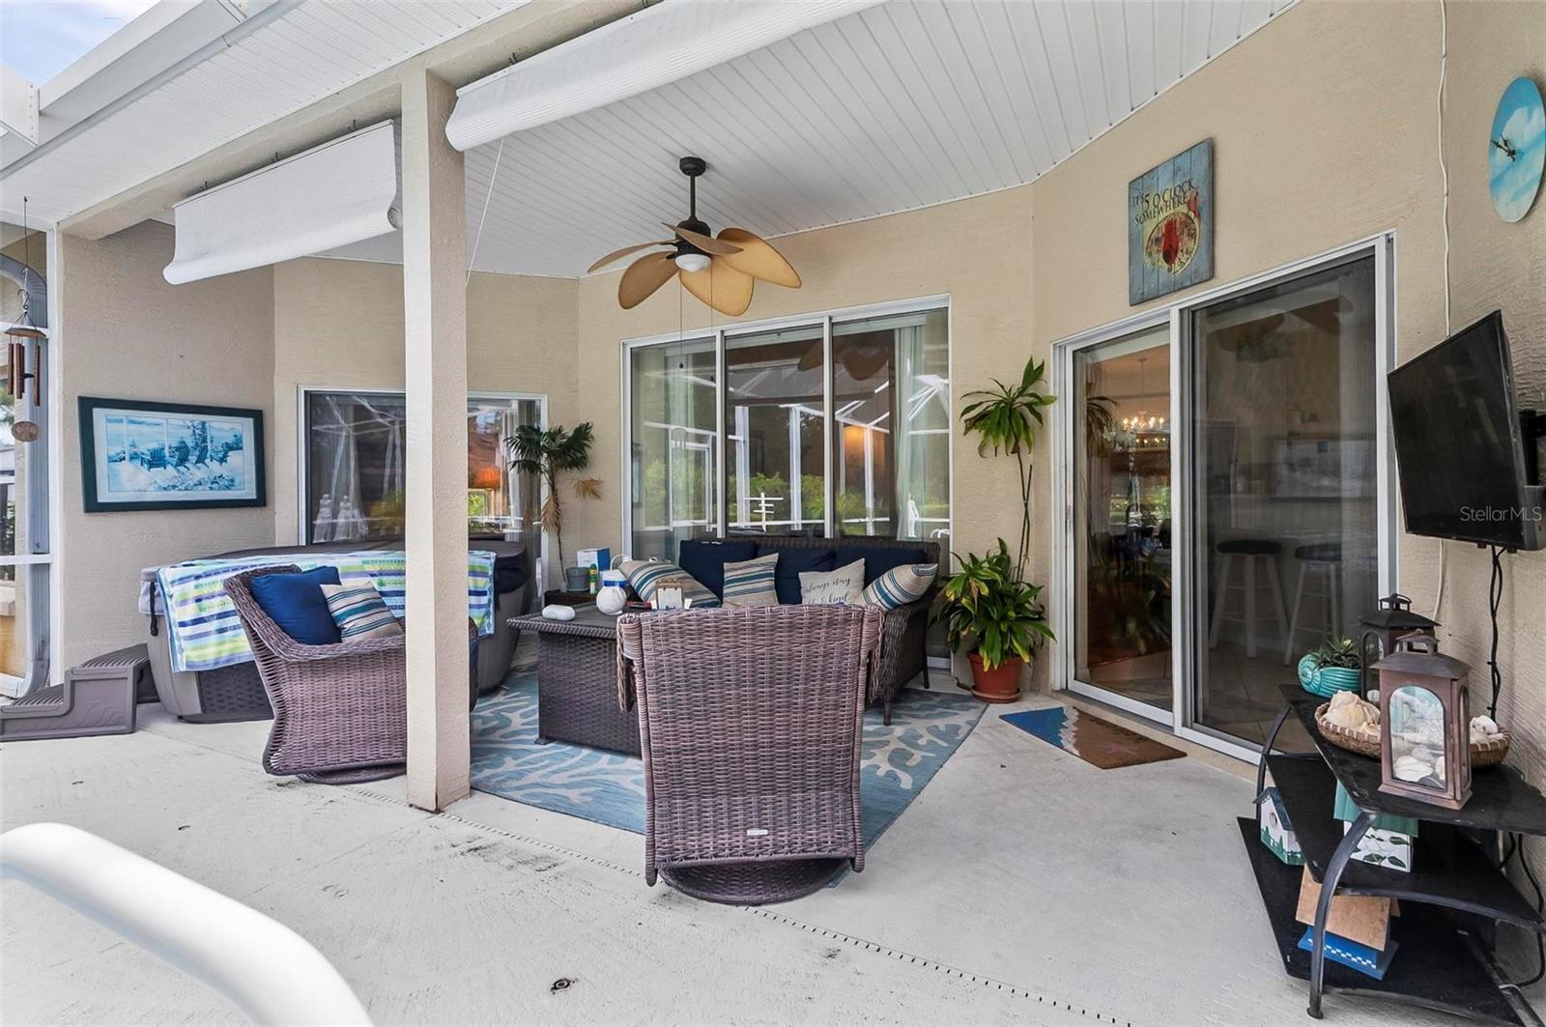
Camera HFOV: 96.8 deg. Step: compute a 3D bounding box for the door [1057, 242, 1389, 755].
[{"bbox_3d":[1.940,0.030,3.200,0.120,2.030,1.740,0,0,-17],"label":"door"}]

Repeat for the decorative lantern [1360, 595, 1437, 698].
[{"bbox_3d":[1.960,0.436,2.150,0.165,0.368,0.165,0,0,4],"label":"decorative lantern"}]

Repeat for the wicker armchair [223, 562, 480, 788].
[{"bbox_3d":[-1.792,0.676,3.080,0.830,0.870,0.730,-1,1,-14],"label":"wicker armchair"}]

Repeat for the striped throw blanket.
[{"bbox_3d":[-2.436,0.506,3.917,1.580,0.600,0.400,-1,1,-17],"label":"striped throw blanket"}]

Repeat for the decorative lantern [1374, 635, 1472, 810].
[{"bbox_3d":[1.438,0.435,1.512,0.145,0.357,0.145,-1,1,-38],"label":"decorative lantern"}]

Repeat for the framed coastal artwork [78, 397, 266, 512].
[{"bbox_3d":[-4.061,-0.388,4.718,0.040,0.715,1.015,0,2,28],"label":"framed coastal artwork"}]

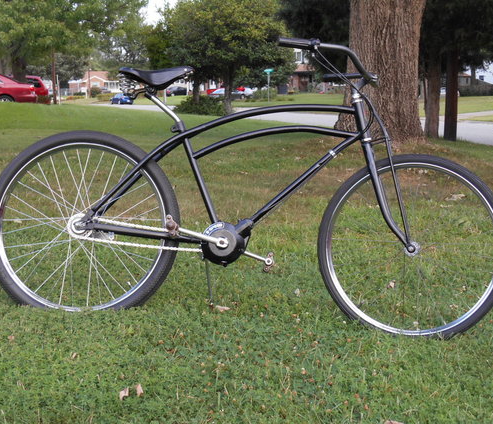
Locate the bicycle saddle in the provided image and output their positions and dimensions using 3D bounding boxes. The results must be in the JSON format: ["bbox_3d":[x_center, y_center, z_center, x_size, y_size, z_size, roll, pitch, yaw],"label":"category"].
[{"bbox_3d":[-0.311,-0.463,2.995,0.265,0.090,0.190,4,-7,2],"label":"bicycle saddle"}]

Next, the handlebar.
[{"bbox_3d":[0.320,-0.494,2.999,0.275,0.105,0.590,2,-3,18],"label":"handlebar"}]

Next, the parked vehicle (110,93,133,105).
[{"bbox_3d":[-16.625,-15.097,116.000,1.770,1.460,4.500,-4,10,-24],"label":"parked vehicle"}]

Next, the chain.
[{"bbox_3d":[-0.352,0.078,2.887,0.480,0.100,0.014,6,-6,2],"label":"chain"}]

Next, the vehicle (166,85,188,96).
[{"bbox_3d":[-10.223,-18.462,133.000,4.500,1.500,1.800,-5,10,-32],"label":"vehicle"}]

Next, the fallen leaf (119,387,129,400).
[{"bbox_3d":[-0.316,0.466,2.220,0.028,0.028,0.030,0,9,0],"label":"fallen leaf"}]

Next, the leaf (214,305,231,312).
[{"bbox_3d":[-0.085,0.342,3.070,0.053,0.020,0.045,0,9,0],"label":"leaf"}]

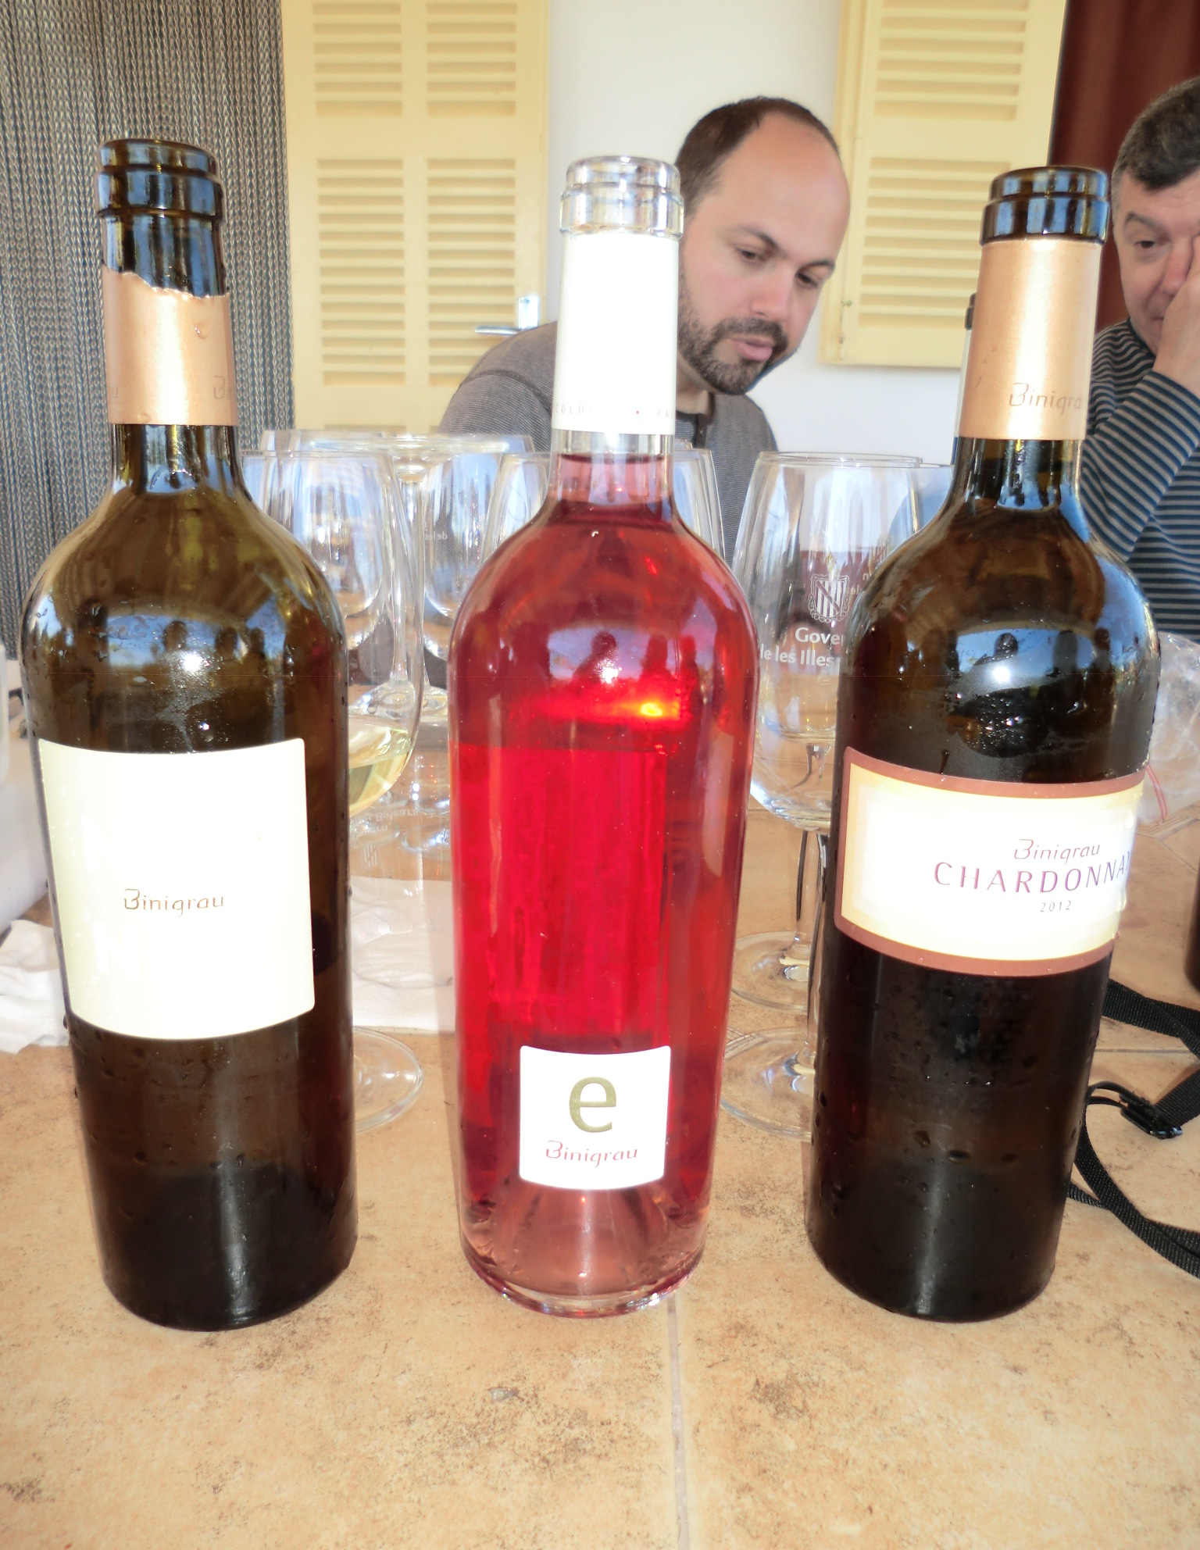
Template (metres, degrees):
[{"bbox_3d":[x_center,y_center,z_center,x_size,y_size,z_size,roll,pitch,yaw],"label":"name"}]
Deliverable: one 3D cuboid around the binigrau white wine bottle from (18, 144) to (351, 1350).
[{"bbox_3d":[-0.109,-0.003,0.340,0.083,0.305,0.083,-1,15,-7],"label":"binigrau white wine bottle"}]

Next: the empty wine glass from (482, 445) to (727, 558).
[{"bbox_3d":[0.000,-0.004,0.484,0.094,0.232,0.094,1,16,0],"label":"empty wine glass"}]

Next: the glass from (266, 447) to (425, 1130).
[{"bbox_3d":[-0.108,0.006,0.443,0.094,0.232,0.094,-3,17,-14],"label":"glass"}]

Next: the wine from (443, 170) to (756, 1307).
[{"bbox_3d":[0.000,-0.002,0.346,0.083,0.305,0.083,1,16,-3],"label":"wine"}]

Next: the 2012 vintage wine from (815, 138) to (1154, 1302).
[{"bbox_3d":[0.107,-0.001,0.348,0.083,0.305,0.083,-3,17,-15],"label":"2012 vintage wine"}]

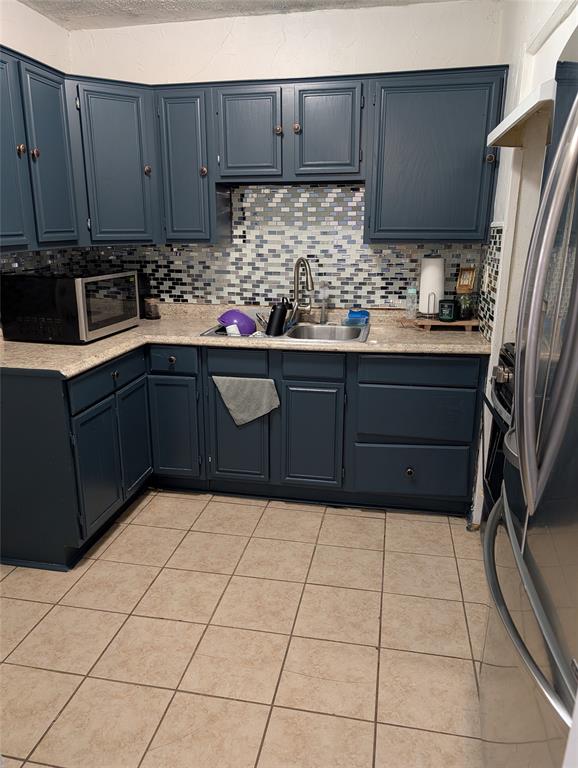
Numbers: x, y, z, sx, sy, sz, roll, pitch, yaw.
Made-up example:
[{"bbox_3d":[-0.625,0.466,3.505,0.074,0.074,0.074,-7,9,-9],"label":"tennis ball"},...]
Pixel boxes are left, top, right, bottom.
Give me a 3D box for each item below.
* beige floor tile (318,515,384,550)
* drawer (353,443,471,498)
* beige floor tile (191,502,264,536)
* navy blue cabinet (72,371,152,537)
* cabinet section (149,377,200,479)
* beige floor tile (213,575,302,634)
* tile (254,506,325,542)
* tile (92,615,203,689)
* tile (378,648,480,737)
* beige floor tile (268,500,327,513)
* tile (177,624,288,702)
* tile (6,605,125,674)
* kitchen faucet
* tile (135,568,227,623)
[{"bbox_3d":[0.309,0.718,2.592,0.305,0.010,0.302,3,16,11],"label":"beige floor tile"},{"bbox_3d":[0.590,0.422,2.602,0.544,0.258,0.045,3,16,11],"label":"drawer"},{"bbox_3d":[-0.301,0.690,2.709,0.305,0.010,0.302,3,16,11],"label":"beige floor tile"},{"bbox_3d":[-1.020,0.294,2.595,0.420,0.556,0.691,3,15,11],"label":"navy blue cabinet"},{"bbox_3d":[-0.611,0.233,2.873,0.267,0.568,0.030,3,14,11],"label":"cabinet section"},{"bbox_3d":[-0.113,0.860,2.079,0.305,0.010,0.302,3,16,11],"label":"beige floor tile"},{"bbox_3d":[0.004,0.704,2.651,0.305,0.010,0.302,3,16,11],"label":"tile"},{"bbox_3d":[-0.476,0.925,1.851,0.305,0.010,0.302,3,16,11],"label":"tile"},{"bbox_3d":[0.444,0.977,1.696,0.308,0.012,0.300,3,15,11],"label":"tile"},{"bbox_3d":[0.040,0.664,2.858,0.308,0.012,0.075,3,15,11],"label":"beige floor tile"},{"bbox_3d":[-0.172,0.949,1.813,0.308,0.012,0.300,3,15,11],"label":"tile"},{"bbox_3d":[-0.789,0.920,1.931,0.308,0.012,0.300,3,15,11],"label":"tile"},{"bbox_3d":[0.073,-0.505,2.939,0.090,0.370,0.230,-5,16,-16],"label":"kitchen faucet"},{"bbox_3d":[-0.422,0.856,2.161,0.308,0.012,0.300,3,15,11],"label":"tile"}]

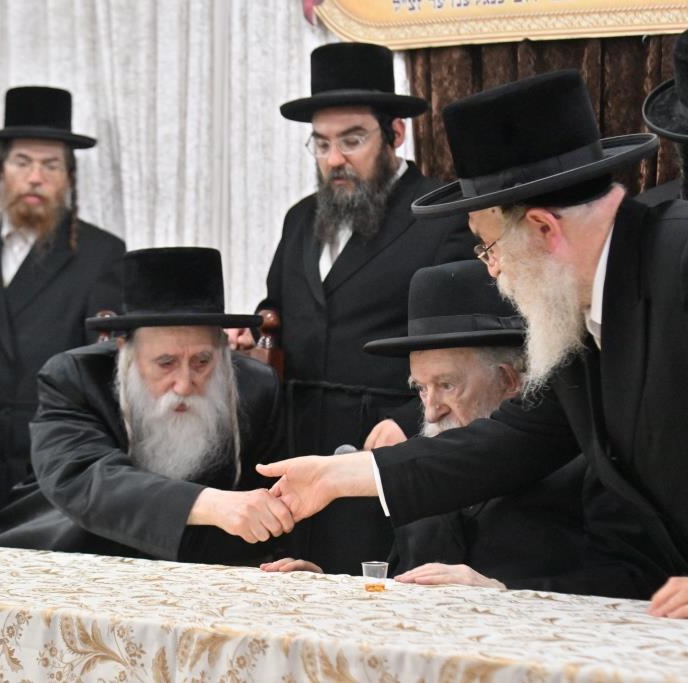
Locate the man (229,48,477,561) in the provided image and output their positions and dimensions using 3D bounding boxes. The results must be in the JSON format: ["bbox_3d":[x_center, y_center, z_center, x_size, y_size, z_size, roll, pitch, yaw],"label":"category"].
[{"bbox_3d":[0.040,0.235,4.300,0.580,1.840,0.430,0,0,34],"label":"man"}]

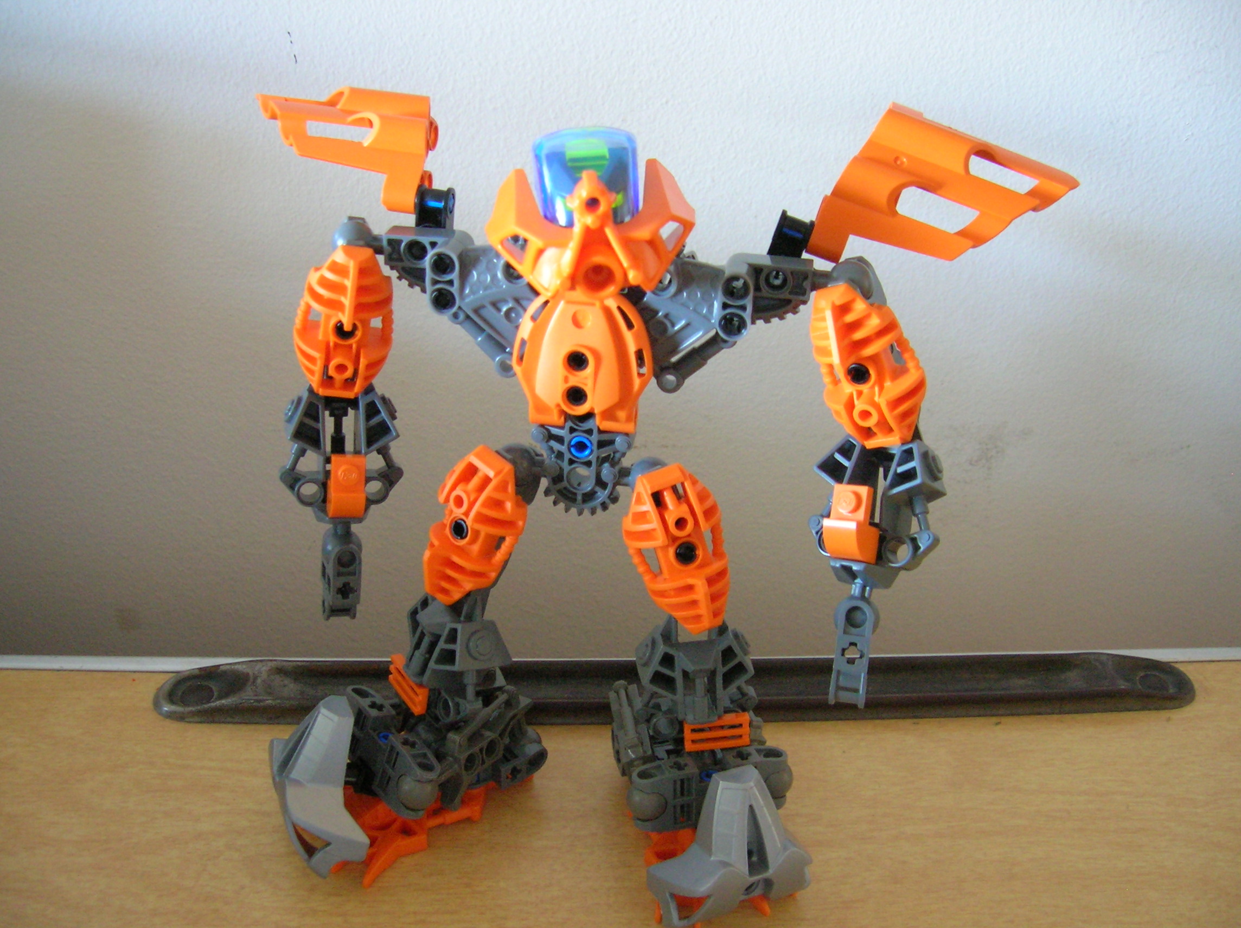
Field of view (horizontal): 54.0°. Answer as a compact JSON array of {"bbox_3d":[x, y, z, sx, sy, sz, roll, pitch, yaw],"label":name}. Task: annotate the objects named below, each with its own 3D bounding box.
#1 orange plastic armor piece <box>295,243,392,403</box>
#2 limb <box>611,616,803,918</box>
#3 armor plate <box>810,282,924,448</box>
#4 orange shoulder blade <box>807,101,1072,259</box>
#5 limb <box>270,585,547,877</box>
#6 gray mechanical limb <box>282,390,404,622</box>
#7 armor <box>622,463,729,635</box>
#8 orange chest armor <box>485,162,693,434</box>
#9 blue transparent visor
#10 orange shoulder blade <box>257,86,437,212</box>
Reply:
[{"bbox_3d":[-0.064,-0.033,0.281,0.022,0.037,0.015,4,26,-19],"label":"orange plastic armor piece"},{"bbox_3d":[0.021,0.070,0.299,0.043,0.049,0.058,-6,30,-11],"label":"limb"},{"bbox_3d":[0.054,-0.021,0.264,0.023,0.038,0.015,-6,18,31],"label":"armor plate"},{"bbox_3d":[0.068,-0.055,0.259,0.046,0.036,0.013,28,23,5],"label":"orange shoulder blade"},{"bbox_3d":[-0.052,0.063,0.301,0.062,0.052,0.043,-21,35,-33],"label":"limb"},{"bbox_3d":[-0.065,0.009,0.283,0.027,0.054,0.020,0,15,-15],"label":"gray mechanical limb"},{"bbox_3d":[0.012,0.019,0.276,0.023,0.038,0.015,-17,9,-9],"label":"armor"},{"bbox_3d":[-0.007,-0.036,0.263,0.043,0.056,0.029,4,29,7],"label":"orange chest armor"},{"bbox_3d":[-0.007,-0.062,0.262,0.024,0.025,0.018,1,24,2],"label":"blue transparent visor"},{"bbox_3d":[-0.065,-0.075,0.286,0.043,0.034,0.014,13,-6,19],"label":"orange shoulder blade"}]

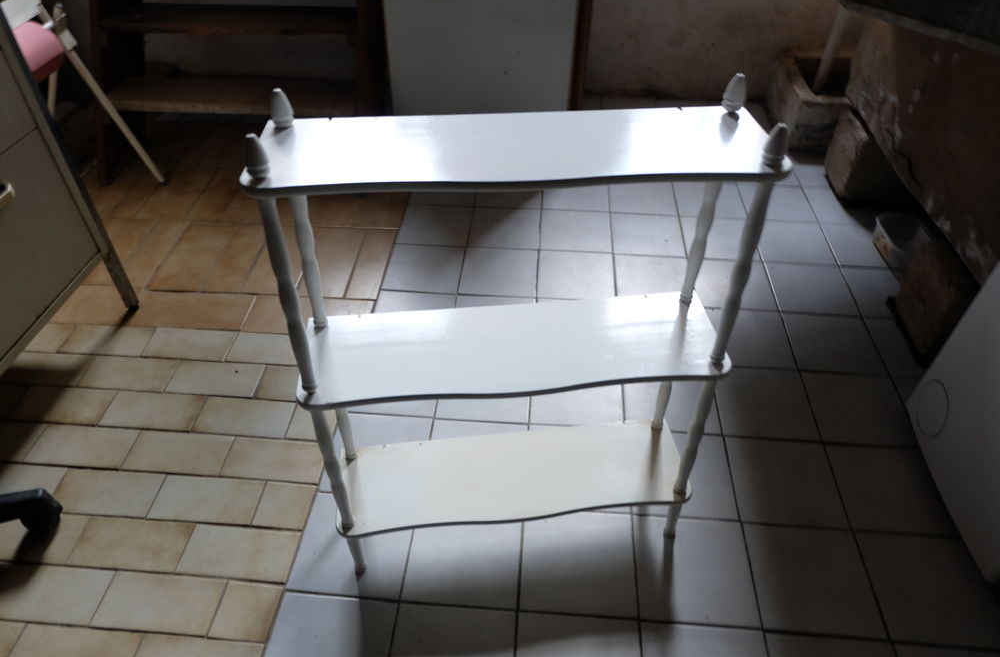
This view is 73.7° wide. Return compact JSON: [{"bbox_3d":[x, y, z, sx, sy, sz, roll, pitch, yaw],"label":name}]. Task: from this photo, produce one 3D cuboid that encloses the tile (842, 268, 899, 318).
[{"bbox_3d":[1.008,-0.092,1.725,0.199,0.009,0.199,3,44,3],"label":"tile"}]

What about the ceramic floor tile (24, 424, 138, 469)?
[{"bbox_3d":[-0.854,0.248,1.370,0.197,0.010,0.093,3,44,3],"label":"ceramic floor tile"}]

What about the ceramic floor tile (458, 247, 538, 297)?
[{"bbox_3d":[0.001,-0.149,1.780,0.199,0.009,0.199,3,44,3],"label":"ceramic floor tile"}]

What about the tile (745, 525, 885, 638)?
[{"bbox_3d":[0.543,0.440,1.167,0.198,0.009,0.198,3,43,4],"label":"tile"}]

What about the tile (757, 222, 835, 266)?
[{"bbox_3d":[0.822,-0.241,1.880,0.199,0.009,0.199,3,44,3],"label":"tile"}]

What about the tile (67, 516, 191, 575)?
[{"bbox_3d":[-0.668,0.396,1.214,0.197,0.009,0.095,3,43,4],"label":"tile"}]

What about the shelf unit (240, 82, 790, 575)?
[{"bbox_3d":[0.022,0.053,1.005,0.611,0.798,0.191,-4,39,-5],"label":"shelf unit"}]

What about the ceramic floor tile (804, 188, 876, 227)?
[{"bbox_3d":[1.040,-0.369,2.014,0.199,0.009,0.199,3,44,3],"label":"ceramic floor tile"}]

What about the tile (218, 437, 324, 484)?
[{"bbox_3d":[-0.448,0.265,1.336,0.197,0.010,0.097,3,44,3],"label":"tile"}]

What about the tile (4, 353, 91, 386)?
[{"bbox_3d":[-1.031,0.094,1.513,0.197,0.010,0.097,3,44,3],"label":"tile"}]

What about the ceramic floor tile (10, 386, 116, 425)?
[{"bbox_3d":[-0.942,0.170,1.444,0.198,0.009,0.097,3,44,3],"label":"ceramic floor tile"}]

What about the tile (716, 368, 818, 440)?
[{"bbox_3d":[0.576,0.164,1.460,0.198,0.009,0.198,3,43,4],"label":"tile"}]

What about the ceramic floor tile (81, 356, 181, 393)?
[{"bbox_3d":[-0.840,0.105,1.511,0.198,0.009,0.097,3,44,3],"label":"ceramic floor tile"}]

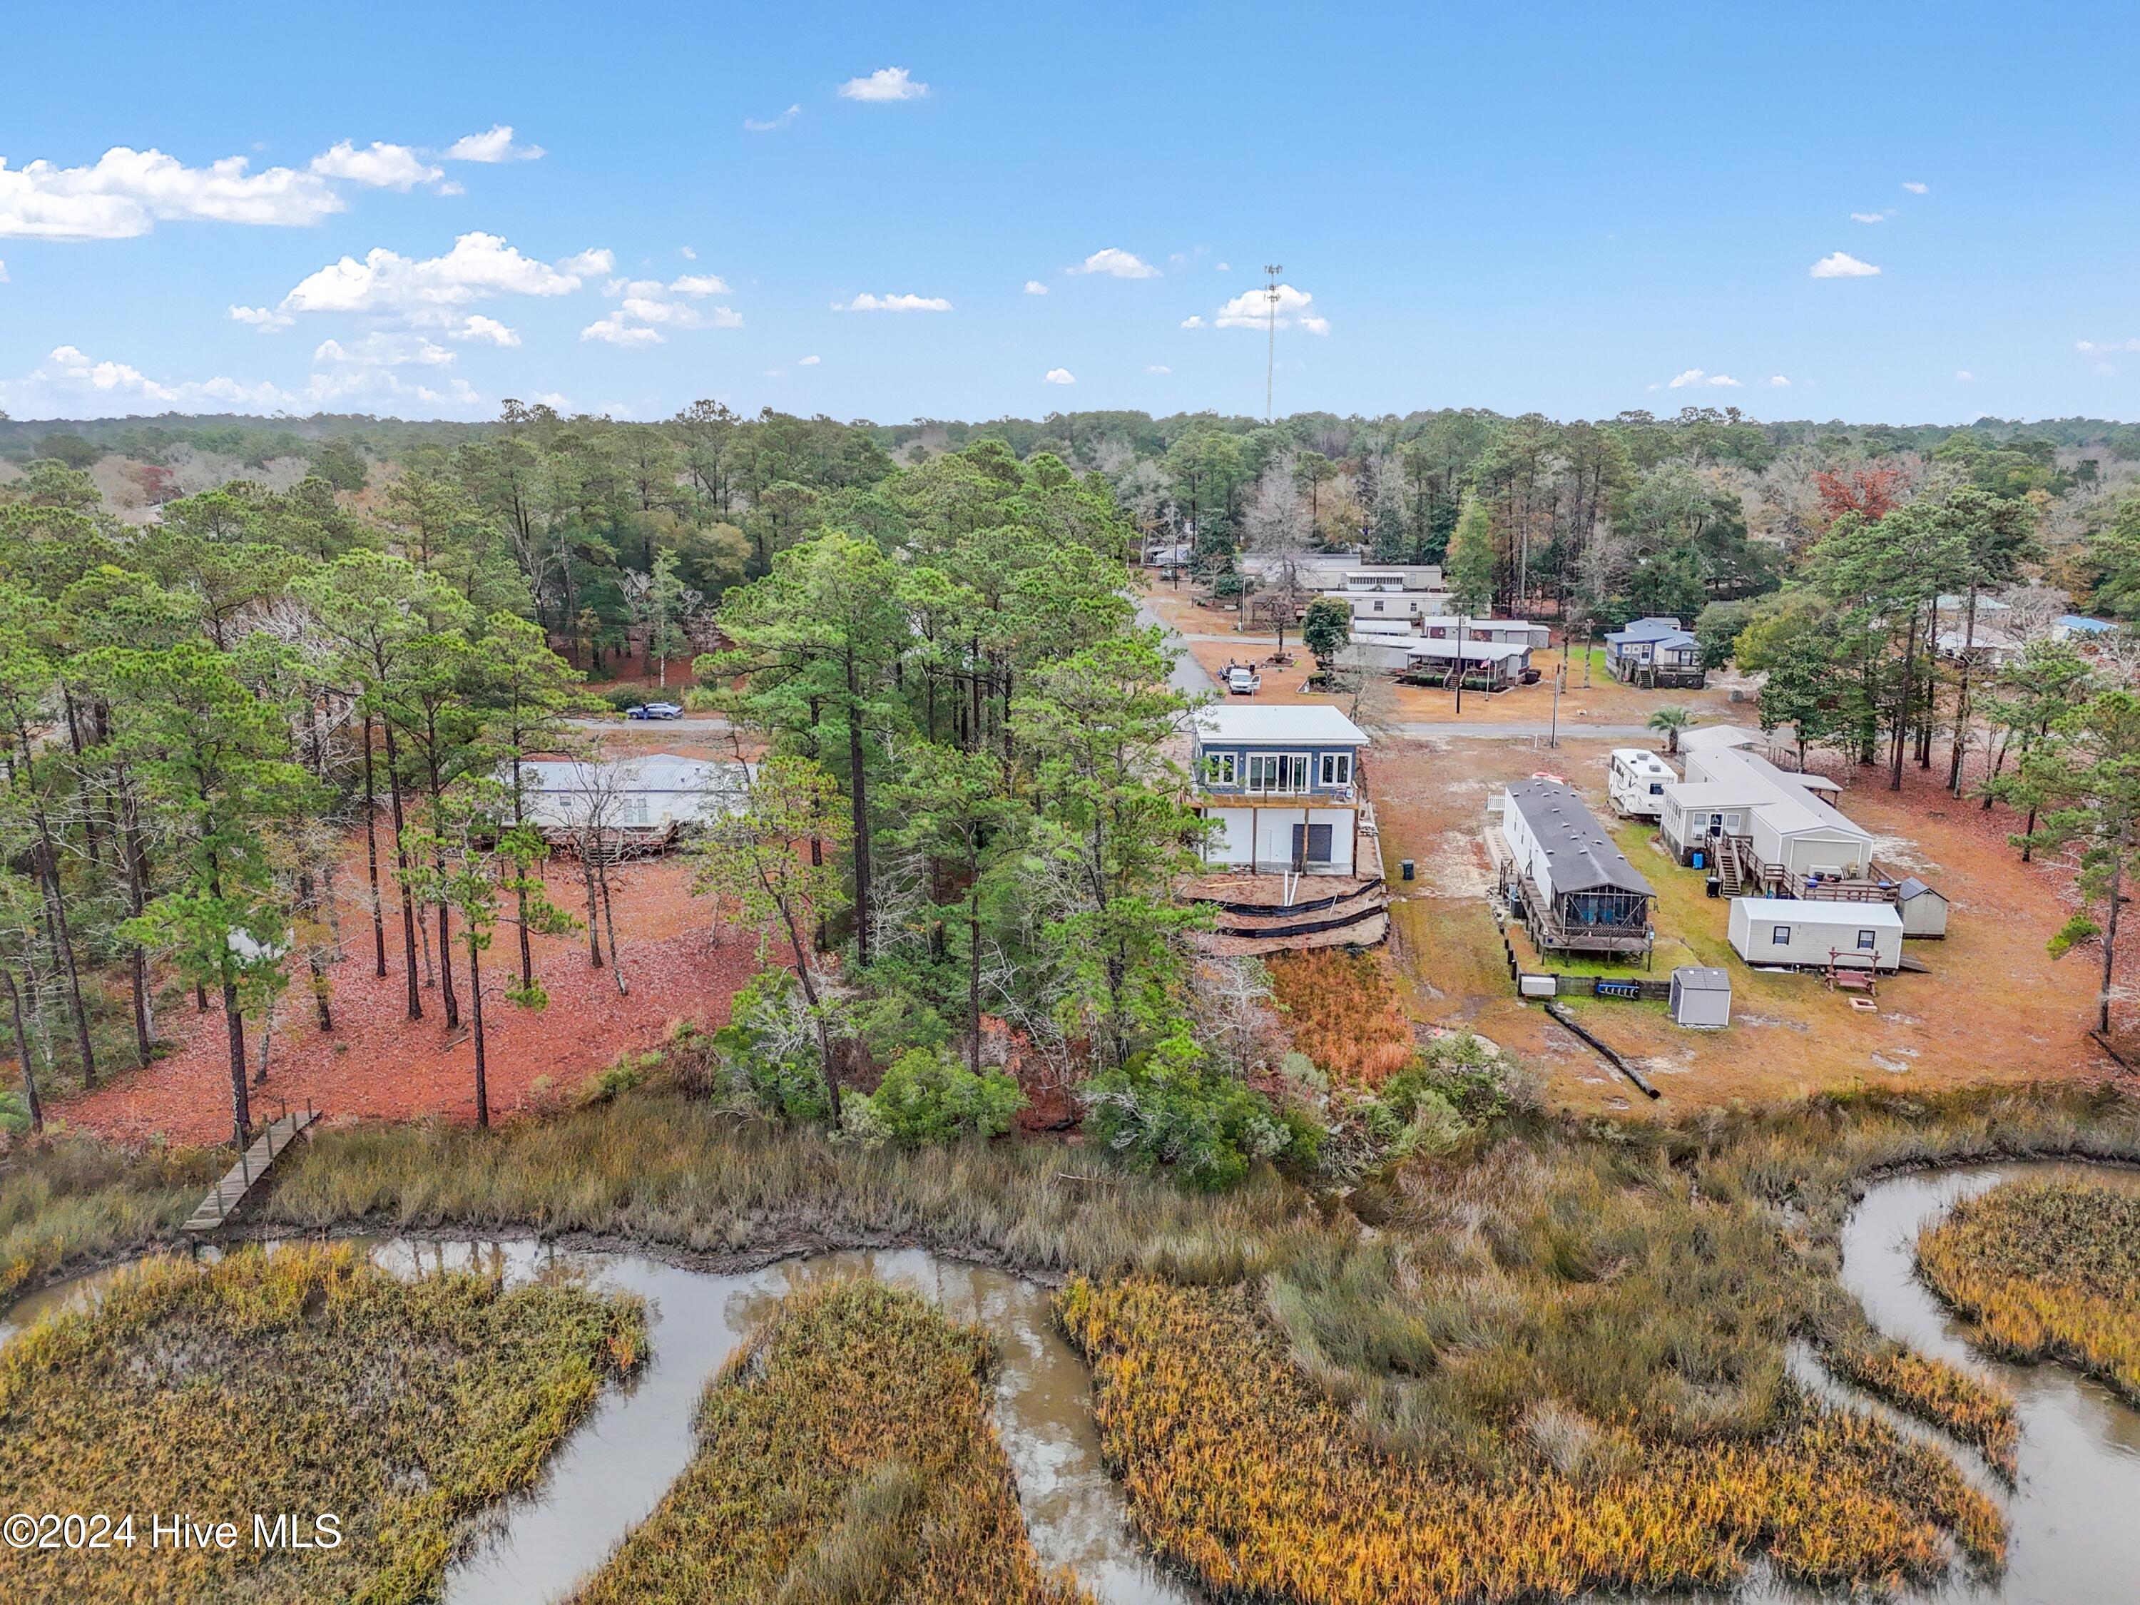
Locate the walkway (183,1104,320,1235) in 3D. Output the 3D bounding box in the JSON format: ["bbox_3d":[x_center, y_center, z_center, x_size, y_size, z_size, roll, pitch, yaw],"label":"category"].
[{"bbox_3d":[-30.433,13.605,55.509,1.140,1.550,7.850,0,15,0],"label":"walkway"}]

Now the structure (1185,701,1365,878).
[{"bbox_3d":[12.550,-1.194,92.235,9.600,7.750,13.500,1,15,2],"label":"structure"}]

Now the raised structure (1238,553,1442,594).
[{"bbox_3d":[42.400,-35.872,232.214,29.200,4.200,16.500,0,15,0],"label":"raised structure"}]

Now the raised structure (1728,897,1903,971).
[{"bbox_3d":[36.600,6.223,73.113,7.100,2.850,3.550,2,15,8],"label":"raised structure"}]

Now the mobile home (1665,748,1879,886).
[{"bbox_3d":[41.303,0.853,91.024,8.800,4.400,24.500,2,15,8],"label":"mobile home"}]

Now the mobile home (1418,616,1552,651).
[{"bbox_3d":[47.900,-19.807,171.892,14.800,3.200,4.200,1,15,3],"label":"mobile home"}]

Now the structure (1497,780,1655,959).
[{"bbox_3d":[27.336,3.330,82.617,4.800,3.850,23.000,2,15,8],"label":"structure"}]

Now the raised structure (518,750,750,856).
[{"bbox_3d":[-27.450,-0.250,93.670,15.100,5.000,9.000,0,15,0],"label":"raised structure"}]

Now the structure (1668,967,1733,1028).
[{"bbox_3d":[28.075,8.459,66.126,2.150,2.250,2.200,2,15,7],"label":"structure"}]

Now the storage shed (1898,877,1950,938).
[{"bbox_3d":[43.875,5.417,76.597,2.050,2.850,2.300,2,15,8],"label":"storage shed"}]

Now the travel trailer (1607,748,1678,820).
[{"bbox_3d":[39.071,-1.250,101.167,2.600,3.150,8.200,2,15,7],"label":"travel trailer"}]

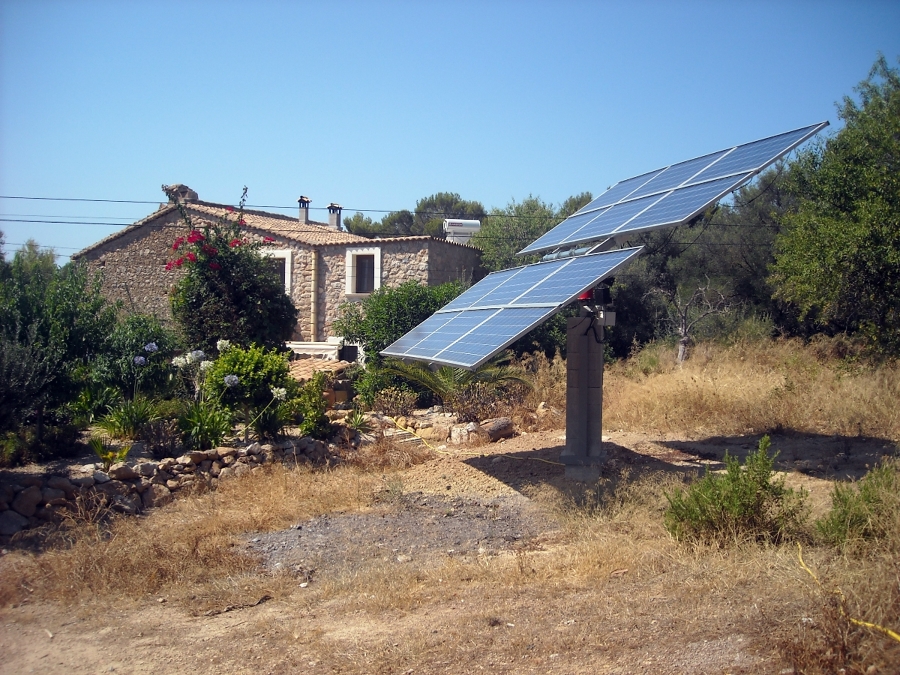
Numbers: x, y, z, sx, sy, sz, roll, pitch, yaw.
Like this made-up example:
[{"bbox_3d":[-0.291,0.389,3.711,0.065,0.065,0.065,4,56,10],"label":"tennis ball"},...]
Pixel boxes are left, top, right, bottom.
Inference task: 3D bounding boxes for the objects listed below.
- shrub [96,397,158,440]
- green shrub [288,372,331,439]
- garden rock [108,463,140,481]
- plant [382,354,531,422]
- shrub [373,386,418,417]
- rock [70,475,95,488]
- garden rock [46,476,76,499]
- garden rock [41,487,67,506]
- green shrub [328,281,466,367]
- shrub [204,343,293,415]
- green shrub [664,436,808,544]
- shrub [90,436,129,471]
[{"bbox_3d":[-3.726,0.916,10.518,0.680,0.470,0.620,0,1,0],"label":"shrub"},{"bbox_3d":[-2.053,0.994,13.300,0.620,0.960,0.600,0,1,-9],"label":"green shrub"},{"bbox_3d":[-3.426,1.406,9.550,0.270,0.190,0.320,1,1,23],"label":"garden rock"},{"bbox_3d":[0.119,0.807,16.700,2.700,1.270,2.300,0,1,0],"label":"plant"},{"bbox_3d":[-0.831,0.965,13.819,0.660,0.430,0.620,0,1,0],"label":"shrub"},{"bbox_3d":[-3.655,1.432,9.050,0.220,0.150,0.250,1,1,23],"label":"rock"},{"bbox_3d":[-3.379,1.275,7.926,0.250,0.180,0.200,0,1,-27],"label":"garden rock"},{"bbox_3d":[-3.834,1.538,8.800,0.220,0.190,0.260,1,1,23],"label":"garden rock"},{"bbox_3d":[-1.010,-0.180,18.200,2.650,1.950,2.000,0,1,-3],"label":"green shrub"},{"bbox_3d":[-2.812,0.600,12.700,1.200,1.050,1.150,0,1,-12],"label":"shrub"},{"bbox_3d":[2.386,1.250,7.625,1.130,0.780,0.950,0,1,0],"label":"green shrub"},{"bbox_3d":[-3.298,1.092,8.822,0.380,0.290,0.340,0,1,0],"label":"shrub"}]

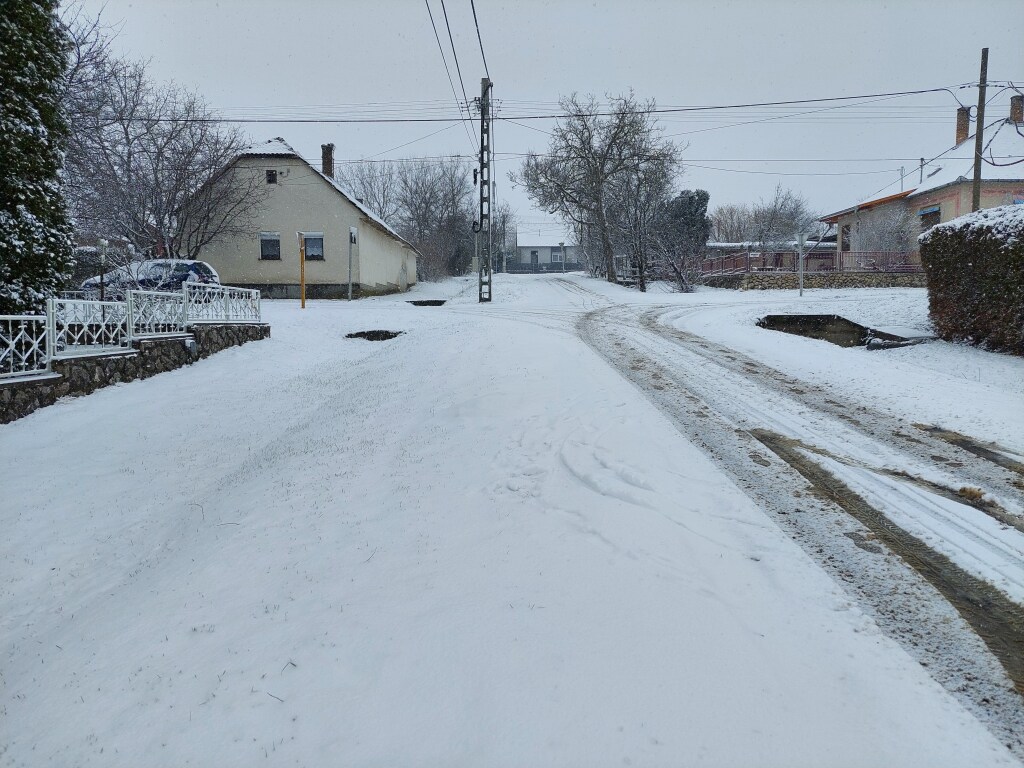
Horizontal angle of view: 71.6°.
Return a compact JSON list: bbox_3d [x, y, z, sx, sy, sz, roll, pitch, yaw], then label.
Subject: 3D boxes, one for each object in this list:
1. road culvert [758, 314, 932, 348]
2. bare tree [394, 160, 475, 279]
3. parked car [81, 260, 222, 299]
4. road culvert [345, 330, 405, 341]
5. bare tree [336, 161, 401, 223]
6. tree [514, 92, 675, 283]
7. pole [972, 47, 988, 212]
[{"bbox_3d":[8.010,-1.412,17.946,3.800,0.950,2.300,1,5,7],"label":"road culvert"},{"bbox_3d":[-5.466,-11.362,49.183,6.000,8.310,5.500,0,5,0],"label":"bare tree"},{"bbox_3d":[-12.127,-3.468,23.786,4.200,1.500,1.760,1,5,7],"label":"parked car"},{"bbox_3d":[-3.287,-1.150,16.965,1.350,0.420,0.700,0,5,0],"label":"road culvert"},{"bbox_3d":[-10.406,-11.714,51.160,5.200,8.580,5.200,0,5,0],"label":"bare tree"},{"bbox_3d":[4.501,-10.788,39.195,9.000,10.280,8.500,0,5,0],"label":"tree"},{"bbox_3d":[12.209,-5.125,18.617,0.220,7.170,0.220,0,5,0],"label":"pole"}]

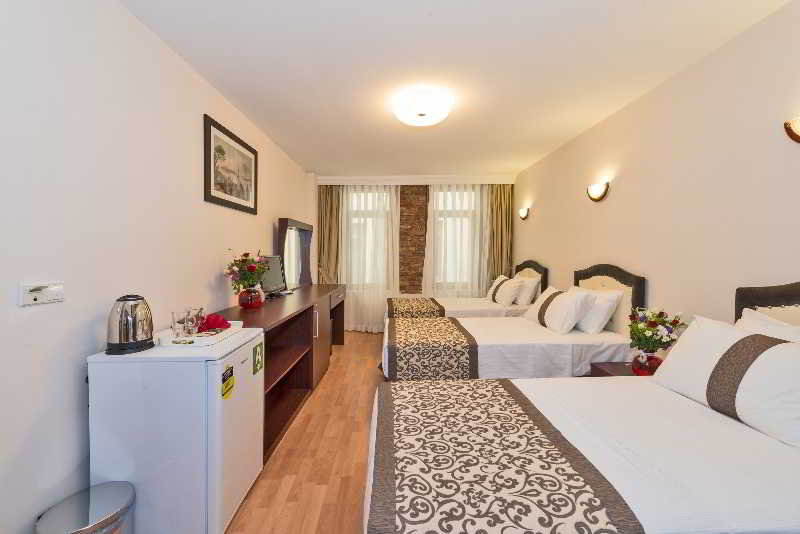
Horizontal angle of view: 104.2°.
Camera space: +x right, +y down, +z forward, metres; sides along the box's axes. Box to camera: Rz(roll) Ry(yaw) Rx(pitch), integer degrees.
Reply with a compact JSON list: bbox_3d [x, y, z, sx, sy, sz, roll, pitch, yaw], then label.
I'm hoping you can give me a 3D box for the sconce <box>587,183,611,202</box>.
[{"bbox_3d":[1.861,-0.694,2.960,0.120,0.175,0.270,0,2,0],"label":"sconce"}]

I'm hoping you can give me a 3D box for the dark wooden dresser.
[{"bbox_3d":[-1.111,0.732,3.250,0.560,0.835,2.760,0,2,0],"label":"dark wooden dresser"}]

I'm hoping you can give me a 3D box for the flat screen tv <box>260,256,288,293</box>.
[{"bbox_3d":[-1.265,0.105,3.100,0.140,0.400,0.400,1,2,21],"label":"flat screen tv"}]

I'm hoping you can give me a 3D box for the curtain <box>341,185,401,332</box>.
[{"bbox_3d":[-0.502,-0.140,5.120,1.030,2.430,0.120,0,2,0],"label":"curtain"}]

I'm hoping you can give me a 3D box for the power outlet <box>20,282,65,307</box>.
[{"bbox_3d":[-1.380,0.099,1.200,0.022,0.082,0.145,0,2,0],"label":"power outlet"}]

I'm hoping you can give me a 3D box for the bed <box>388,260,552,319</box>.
[{"bbox_3d":[0.874,0.507,4.440,2.090,1.190,1.130,0,2,0],"label":"bed"}]

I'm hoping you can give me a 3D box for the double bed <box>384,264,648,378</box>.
[{"bbox_3d":[0.892,0.569,2.900,2.080,1.190,1.020,0,2,0],"label":"double bed"}]

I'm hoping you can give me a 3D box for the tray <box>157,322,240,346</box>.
[{"bbox_3d":[-1.074,0.366,1.710,0.280,0.045,0.350,0,2,0],"label":"tray"}]

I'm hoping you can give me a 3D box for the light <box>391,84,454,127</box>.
[{"bbox_3d":[0.170,-1.274,2.470,0.470,0.150,0.470,0,2,0],"label":"light"}]

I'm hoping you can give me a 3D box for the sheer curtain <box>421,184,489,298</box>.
[{"bbox_3d":[0.913,-0.140,5.120,1.090,2.430,0.120,0,2,0],"label":"sheer curtain"}]

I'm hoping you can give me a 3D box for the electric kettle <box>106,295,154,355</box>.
[{"bbox_3d":[-1.292,0.270,1.505,0.180,0.260,0.210,-1,2,-27],"label":"electric kettle"}]

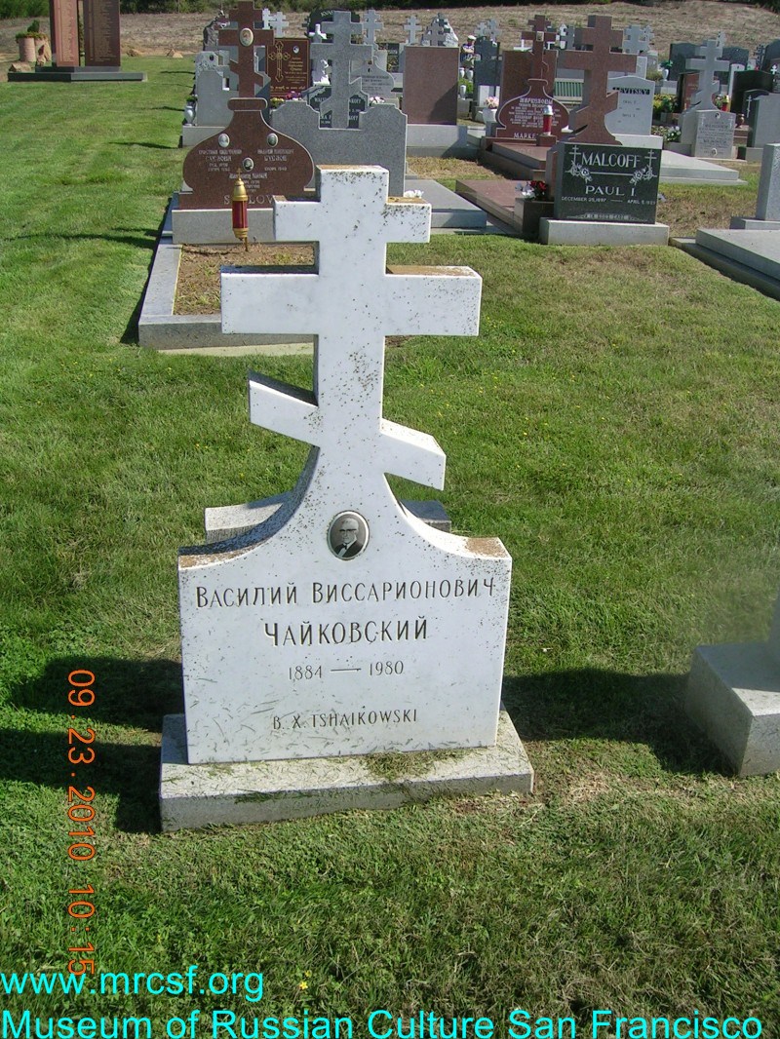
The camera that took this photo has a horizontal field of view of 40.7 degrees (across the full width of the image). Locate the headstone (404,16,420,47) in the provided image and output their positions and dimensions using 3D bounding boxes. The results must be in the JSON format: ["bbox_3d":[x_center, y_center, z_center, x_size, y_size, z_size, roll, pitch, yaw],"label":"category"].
[{"bbox_3d":[0.610,-13.023,28.000,0.460,0.755,0.130,-2,23,-8],"label":"headstone"}]

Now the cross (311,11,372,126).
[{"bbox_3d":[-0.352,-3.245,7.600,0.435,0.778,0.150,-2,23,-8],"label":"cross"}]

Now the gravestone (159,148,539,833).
[{"bbox_3d":[-0.087,-0.018,2.192,0.811,1.356,0.301,-1,23,-8],"label":"gravestone"}]

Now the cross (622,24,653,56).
[{"bbox_3d":[4.099,-7.886,17.500,0.460,0.637,0.130,-2,23,-8],"label":"cross"}]

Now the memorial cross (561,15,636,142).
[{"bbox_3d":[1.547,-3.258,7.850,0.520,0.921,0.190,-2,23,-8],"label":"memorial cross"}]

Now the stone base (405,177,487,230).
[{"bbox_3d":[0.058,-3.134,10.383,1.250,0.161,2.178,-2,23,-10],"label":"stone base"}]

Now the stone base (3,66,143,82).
[{"bbox_3d":[-9.330,-13.195,31.116,2.675,0.430,2.675,16,26,29],"label":"stone base"}]

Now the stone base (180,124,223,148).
[{"bbox_3d":[-2.277,-5.566,15.316,1.454,0.269,0.420,-1,23,-8],"label":"stone base"}]

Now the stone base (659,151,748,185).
[{"bbox_3d":[3.759,-4.945,14.656,1.150,0.152,2.590,-1,23,-8],"label":"stone base"}]

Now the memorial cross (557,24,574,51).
[{"bbox_3d":[3.423,-9.032,20.000,0.450,0.660,0.130,-2,23,-8],"label":"memorial cross"}]

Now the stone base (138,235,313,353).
[{"bbox_3d":[-0.854,-1.468,6.596,1.240,0.160,2.600,-2,25,-9],"label":"stone base"}]

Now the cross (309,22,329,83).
[{"bbox_3d":[-1.412,-9.321,21.000,0.380,1.220,0.250,-1,23,-8],"label":"cross"}]

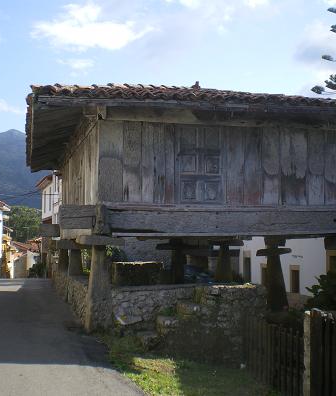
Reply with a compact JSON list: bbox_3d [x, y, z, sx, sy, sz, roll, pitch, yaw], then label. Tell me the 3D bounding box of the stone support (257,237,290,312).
[{"bbox_3d":[2.912,2.112,16.000,0.892,2.098,0.892,1,-4,-12],"label":"stone support"}]

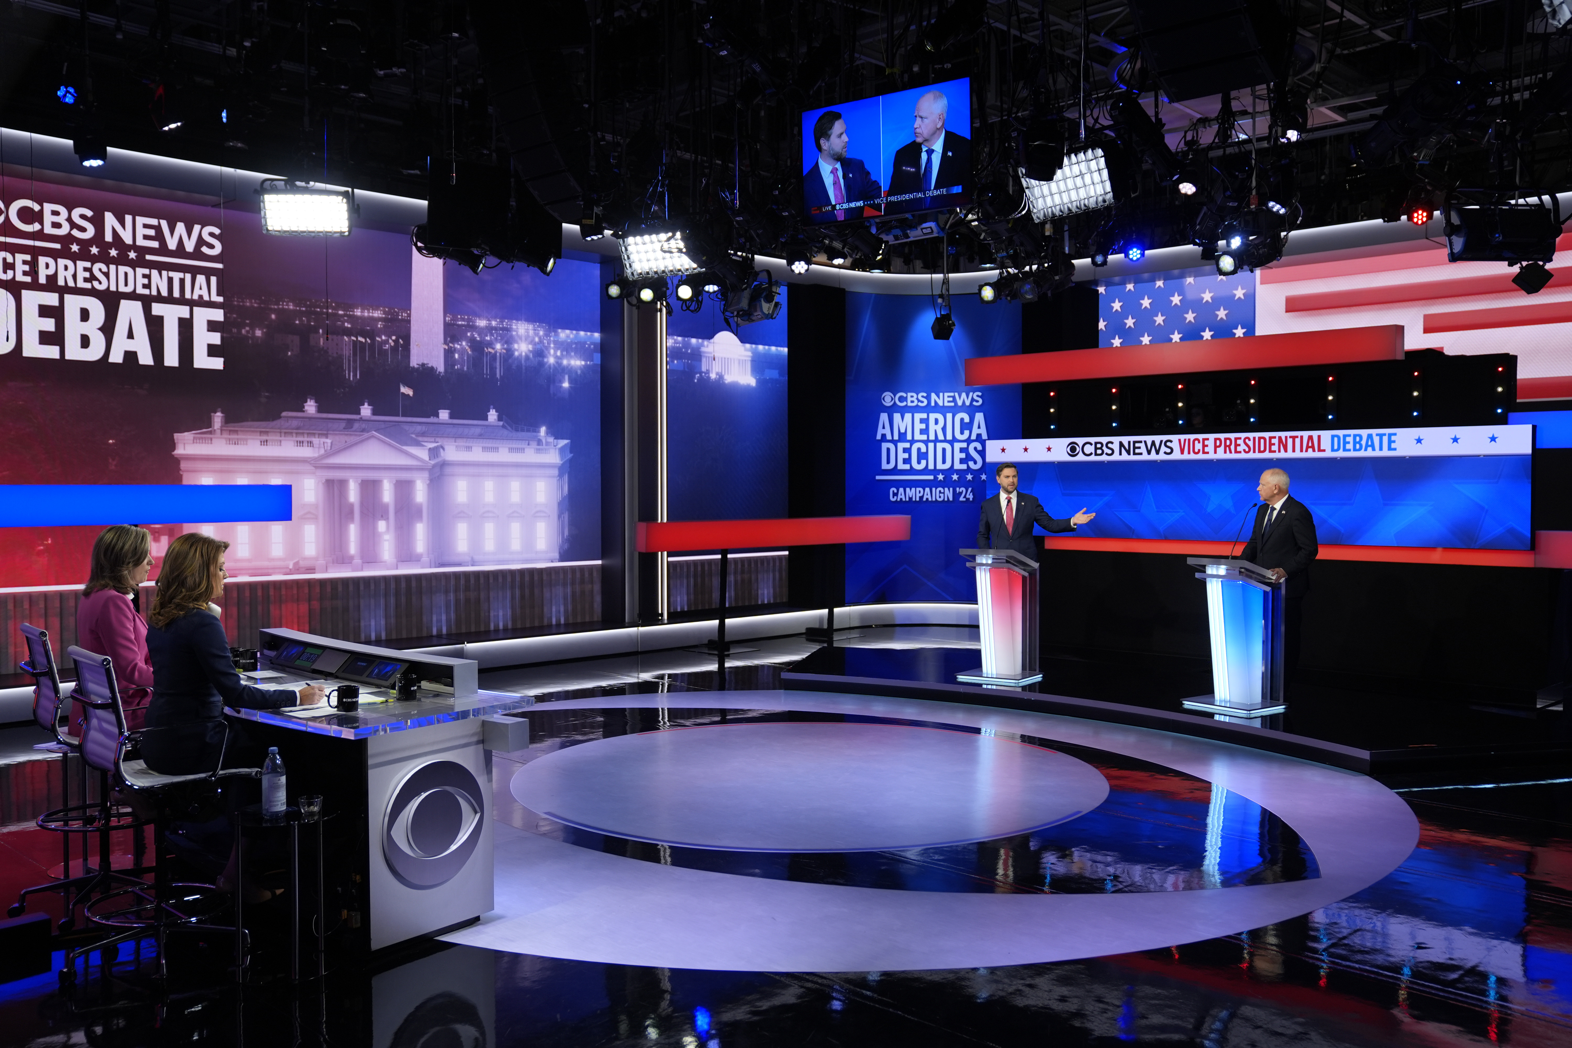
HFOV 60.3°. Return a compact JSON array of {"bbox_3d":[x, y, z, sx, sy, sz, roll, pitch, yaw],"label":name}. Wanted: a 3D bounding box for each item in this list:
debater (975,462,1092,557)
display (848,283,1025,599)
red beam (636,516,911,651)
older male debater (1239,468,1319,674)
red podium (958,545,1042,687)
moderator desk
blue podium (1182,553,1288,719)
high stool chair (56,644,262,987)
[{"bbox_3d":[2.200,0.413,12.121,1.000,1.890,0.480,0,2,10],"label":"debater"},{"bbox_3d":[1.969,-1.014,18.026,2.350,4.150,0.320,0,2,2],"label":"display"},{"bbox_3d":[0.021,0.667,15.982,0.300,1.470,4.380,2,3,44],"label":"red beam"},{"bbox_3d":[3.840,0.488,10.592,0.440,1.840,0.540,-1,2,-28],"label":"older male debater"},{"bbox_3d":[1.874,0.784,11.807,0.580,1.170,0.520,1,2,32],"label":"red podium"},{"bbox_3d":[-2.309,1.167,6.533,2.620,1.110,1.150,2,3,44],"label":"moderator desk"},{"bbox_3d":[3.429,0.832,10.337,0.520,1.170,0.580,-2,2,-39],"label":"blue podium"},{"bbox_3d":[-2.529,1.121,5.471,0.700,1.275,0.660,-2,3,-44],"label":"high stool chair"}]

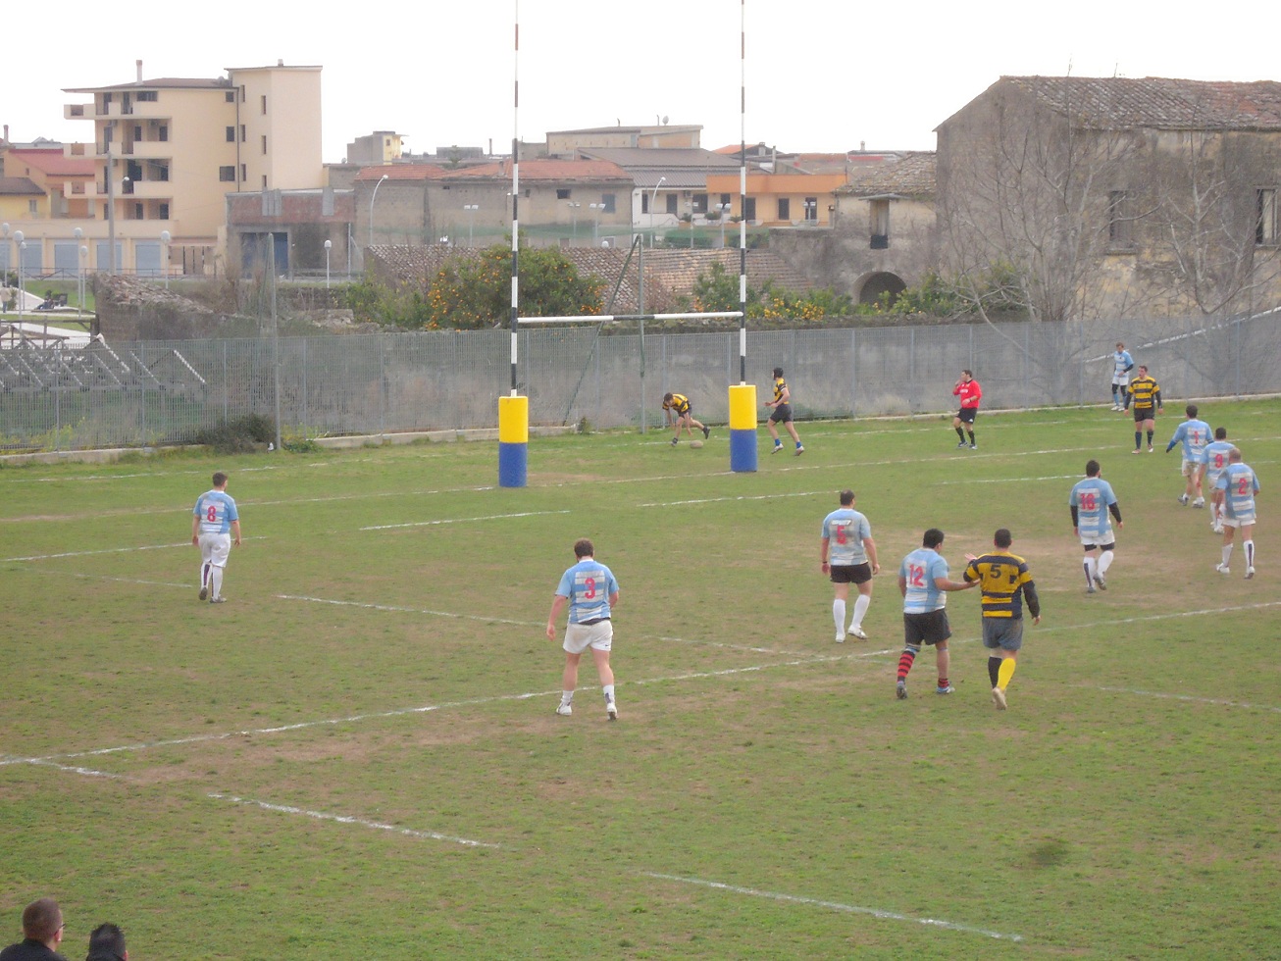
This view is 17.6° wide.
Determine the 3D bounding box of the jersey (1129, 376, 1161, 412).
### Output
[{"bbox_3d":[10.245,-1.769,84.200,0.630,0.700,0.320,1,4,6],"label":"jersey"}]

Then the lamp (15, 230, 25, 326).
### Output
[{"bbox_3d":[-25.608,-8.161,171.156,0.380,4.300,0.380,0,4,0],"label":"lamp"}]

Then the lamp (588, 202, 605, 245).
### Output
[{"bbox_3d":[-2.707,-14.681,258.193,1.000,5.300,0.400,0,4,0],"label":"lamp"}]

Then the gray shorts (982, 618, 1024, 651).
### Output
[{"bbox_3d":[3.761,1.584,43.000,0.430,0.370,0.330,1,4,14],"label":"gray shorts"}]

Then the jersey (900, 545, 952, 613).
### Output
[{"bbox_3d":[3.033,1.061,44.160,0.470,0.690,0.320,3,5,32],"label":"jersey"}]

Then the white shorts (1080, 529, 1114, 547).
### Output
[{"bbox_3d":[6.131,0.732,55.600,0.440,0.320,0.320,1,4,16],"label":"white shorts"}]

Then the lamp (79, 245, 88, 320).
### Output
[{"bbox_3d":[-30.185,-10.869,225.000,0.380,3.750,0.380,0,4,0],"label":"lamp"}]

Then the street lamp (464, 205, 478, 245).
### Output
[{"bbox_3d":[-11.621,-15.921,285.225,0.970,6.200,0.400,1,4,18],"label":"street lamp"}]

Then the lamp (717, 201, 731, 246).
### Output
[{"bbox_3d":[5.637,-15.676,280.225,1.000,6.200,0.400,1,4,18],"label":"lamp"}]

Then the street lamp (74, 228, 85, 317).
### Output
[{"bbox_3d":[-26.121,-9.627,193.156,0.380,4.300,0.380,0,4,0],"label":"street lamp"}]

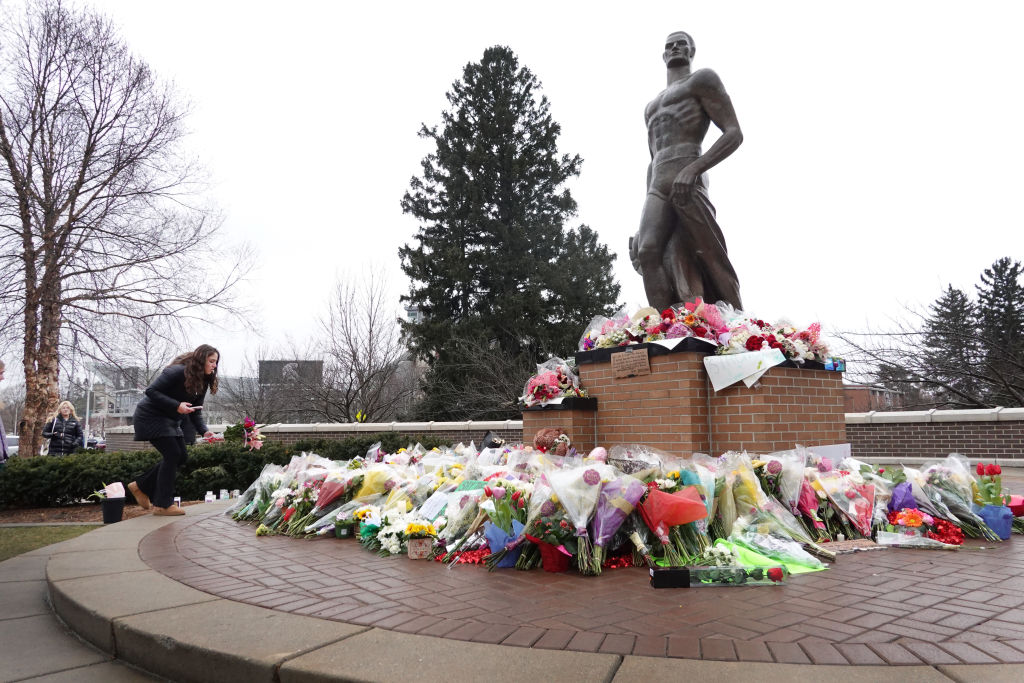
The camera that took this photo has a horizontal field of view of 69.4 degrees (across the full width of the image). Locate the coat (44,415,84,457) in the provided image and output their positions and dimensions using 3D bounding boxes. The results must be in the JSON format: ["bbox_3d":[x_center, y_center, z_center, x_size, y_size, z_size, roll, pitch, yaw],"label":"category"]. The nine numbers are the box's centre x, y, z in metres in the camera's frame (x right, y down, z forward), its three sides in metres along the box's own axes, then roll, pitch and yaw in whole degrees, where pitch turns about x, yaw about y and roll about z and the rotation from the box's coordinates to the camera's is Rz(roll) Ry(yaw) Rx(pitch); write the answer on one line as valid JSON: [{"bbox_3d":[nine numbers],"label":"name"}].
[{"bbox_3d":[-6.217,1.347,10.215,0.560,0.660,0.340,4,-8,-32],"label":"coat"}]

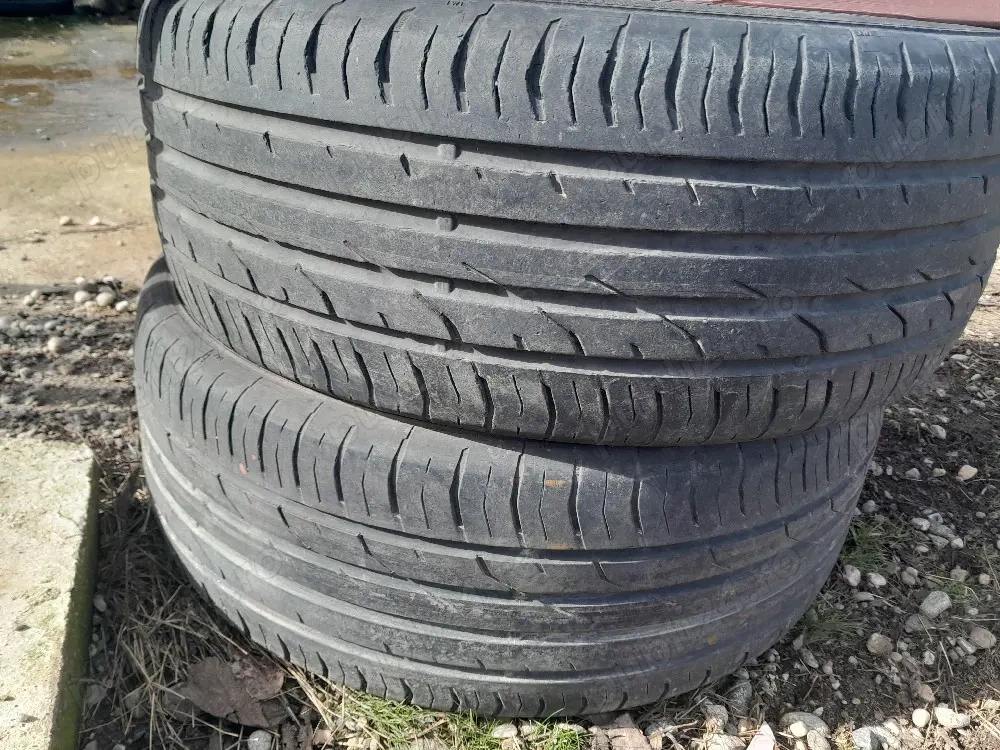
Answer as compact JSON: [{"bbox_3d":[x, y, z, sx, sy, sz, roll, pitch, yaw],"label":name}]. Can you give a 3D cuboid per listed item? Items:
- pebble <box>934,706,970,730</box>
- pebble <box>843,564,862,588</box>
[{"bbox_3d":[0.322,0.244,0.555,0.025,0.011,0.013,14,29,15],"label":"pebble"},{"bbox_3d":[0.307,0.174,0.679,0.015,0.013,0.021,10,29,8],"label":"pebble"}]

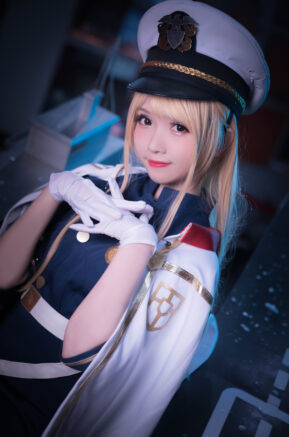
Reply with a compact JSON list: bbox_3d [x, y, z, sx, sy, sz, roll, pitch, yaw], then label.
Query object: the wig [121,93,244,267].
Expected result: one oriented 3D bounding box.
[{"bbox_3d":[0.073,-0.099,1.500,0.200,0.360,0.210,14,4,25],"label":"wig"}]

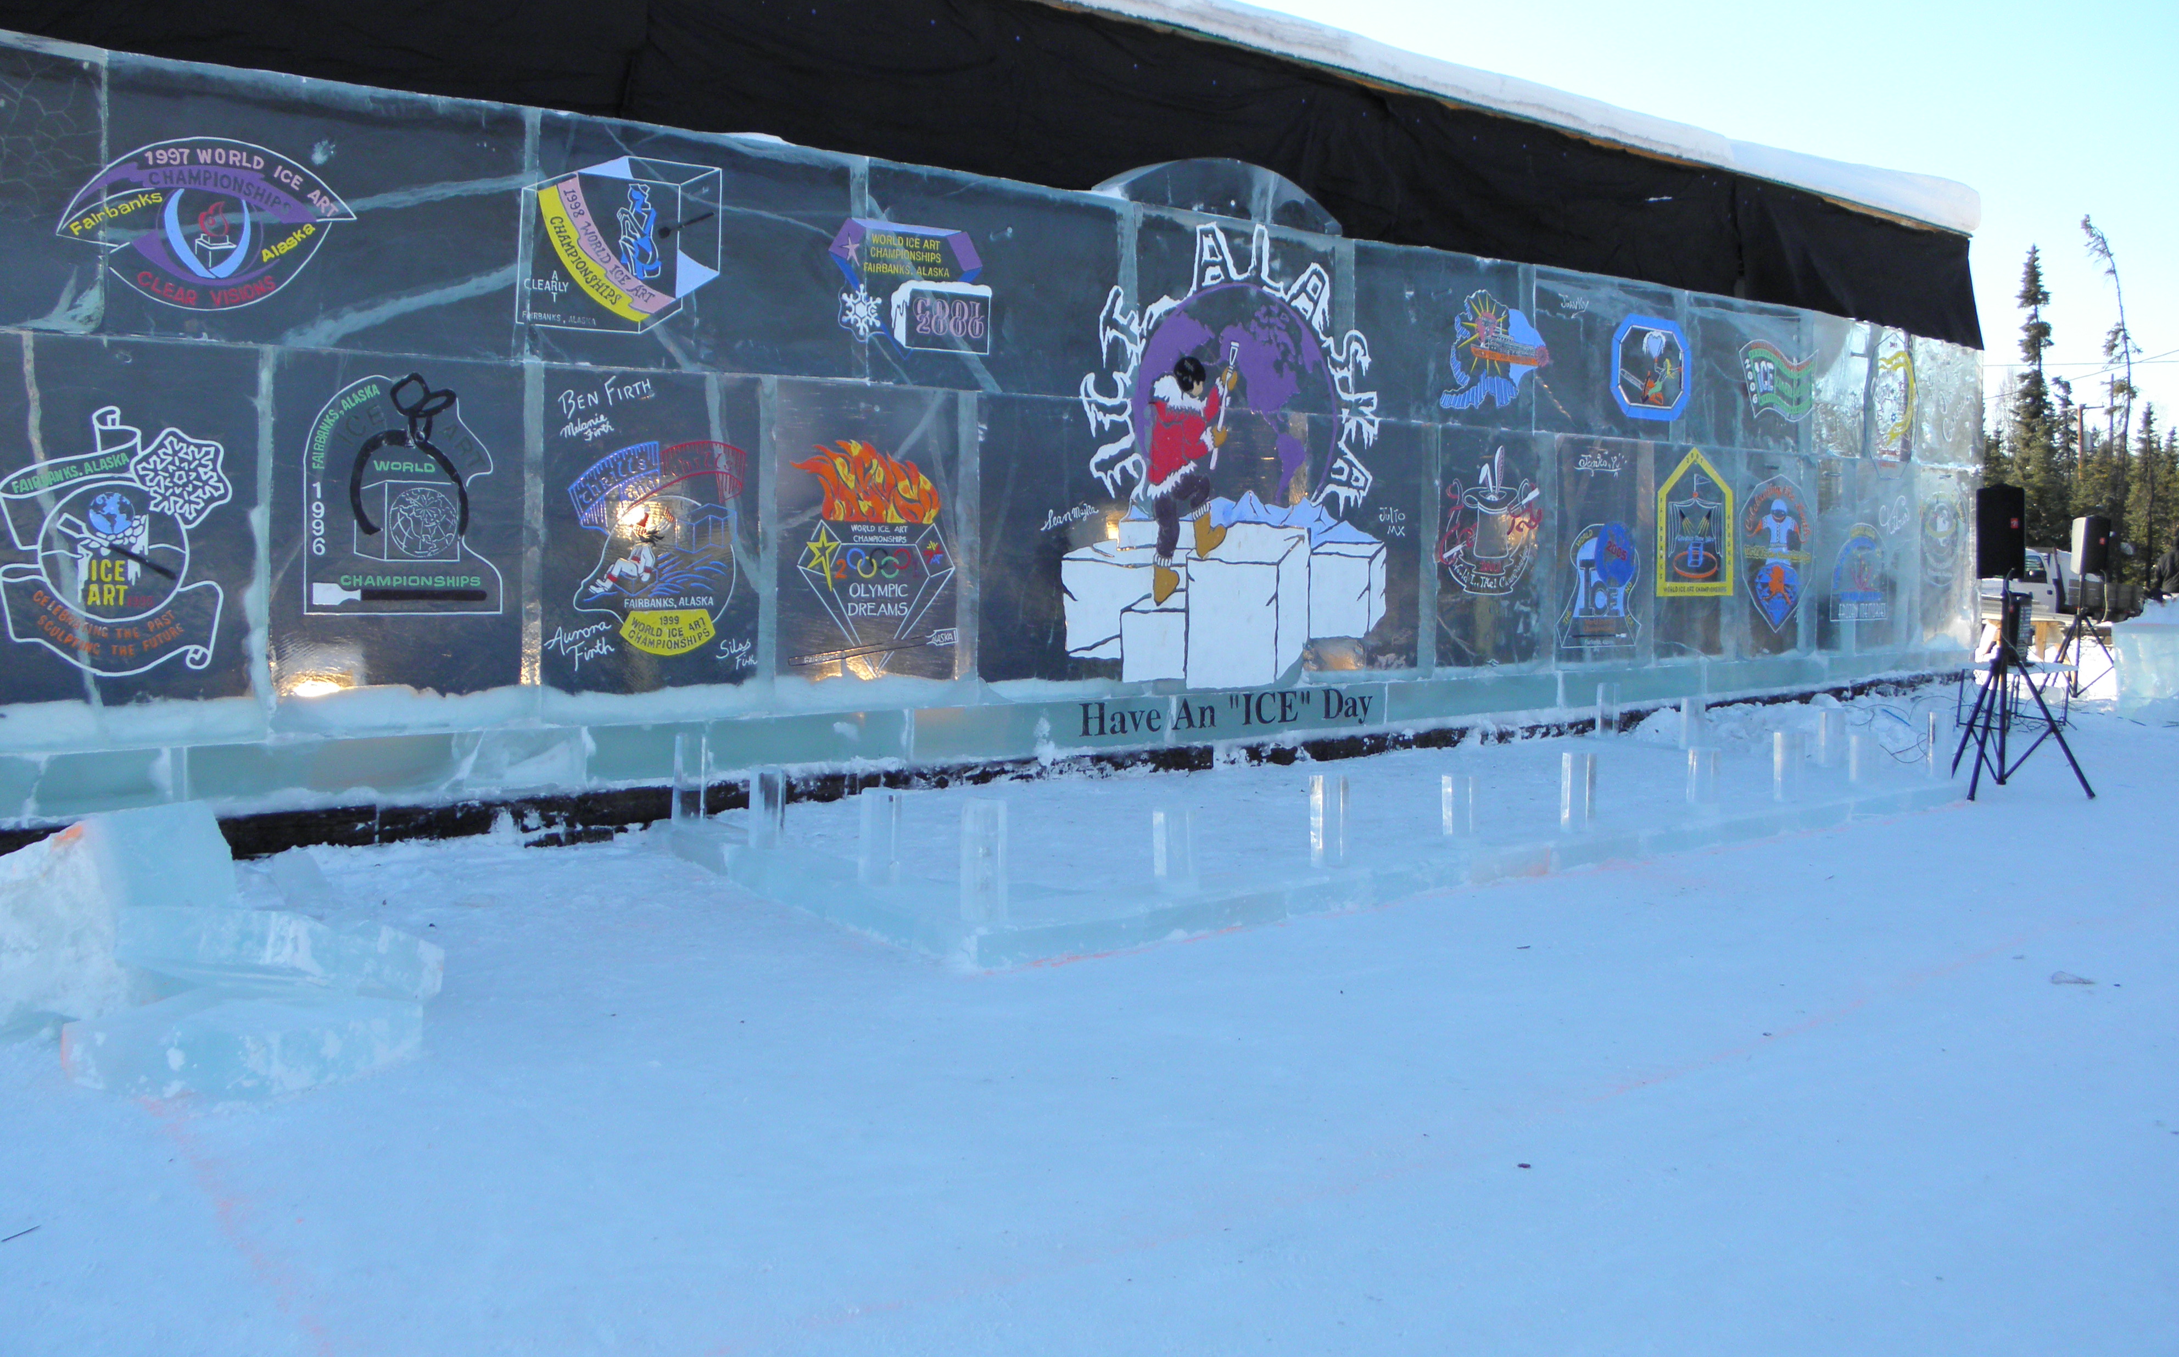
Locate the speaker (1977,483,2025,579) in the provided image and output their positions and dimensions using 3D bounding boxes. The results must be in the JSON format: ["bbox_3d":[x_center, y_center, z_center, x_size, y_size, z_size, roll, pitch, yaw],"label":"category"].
[{"bbox_3d":[6.103,-0.986,11.800,0.340,0.615,0.320,3,5,34],"label":"speaker"}]

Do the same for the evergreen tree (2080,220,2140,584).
[{"bbox_3d":[30.158,-7.740,52.000,1.750,11.600,1.700,2,4,30],"label":"evergreen tree"}]

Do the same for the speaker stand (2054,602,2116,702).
[{"bbox_3d":[10.520,-0.375,18.700,1.000,1.300,1.000,2,4,30],"label":"speaker stand"}]

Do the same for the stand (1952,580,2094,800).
[{"bbox_3d":[6.190,0.024,11.750,1.000,1.420,1.000,2,4,30],"label":"stand"}]

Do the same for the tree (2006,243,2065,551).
[{"bbox_3d":[27.949,-7.339,52.000,1.900,10.800,1.900,2,4,30],"label":"tree"}]

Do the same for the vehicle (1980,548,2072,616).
[{"bbox_3d":[18.210,-1.721,34.500,1.950,1.900,5.200,-3,5,-40],"label":"vehicle"}]

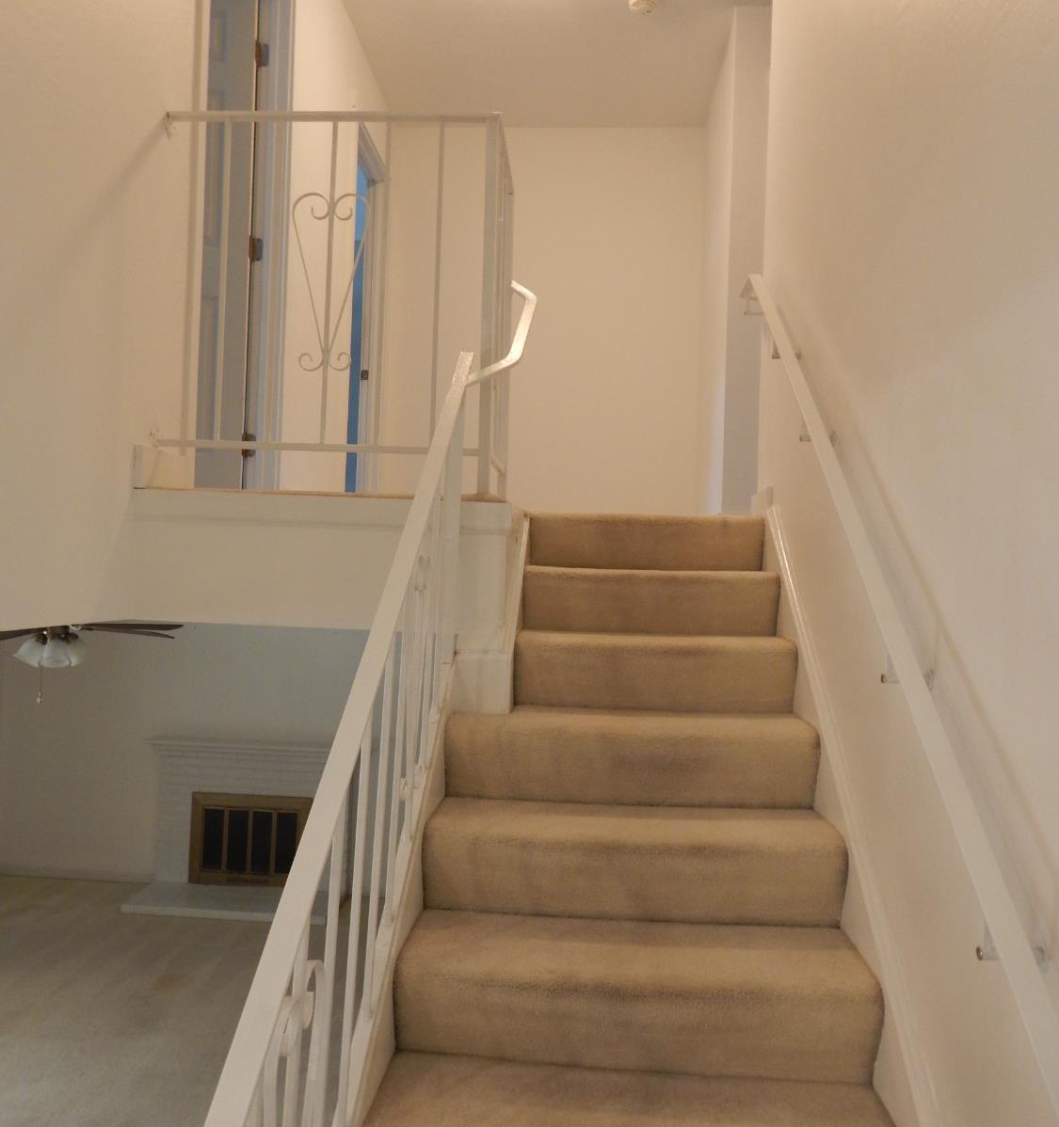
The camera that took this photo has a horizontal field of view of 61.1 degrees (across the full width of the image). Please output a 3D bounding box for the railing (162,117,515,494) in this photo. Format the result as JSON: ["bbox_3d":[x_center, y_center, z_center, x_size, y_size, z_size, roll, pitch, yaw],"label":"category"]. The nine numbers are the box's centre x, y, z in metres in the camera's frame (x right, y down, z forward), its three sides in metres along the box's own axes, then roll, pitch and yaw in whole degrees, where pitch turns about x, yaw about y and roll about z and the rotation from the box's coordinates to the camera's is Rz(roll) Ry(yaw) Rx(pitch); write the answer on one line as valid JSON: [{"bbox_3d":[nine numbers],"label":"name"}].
[{"bbox_3d":[-0.528,-0.696,2.633,0.925,1.022,0.520,2,-1,4],"label":"railing"}]

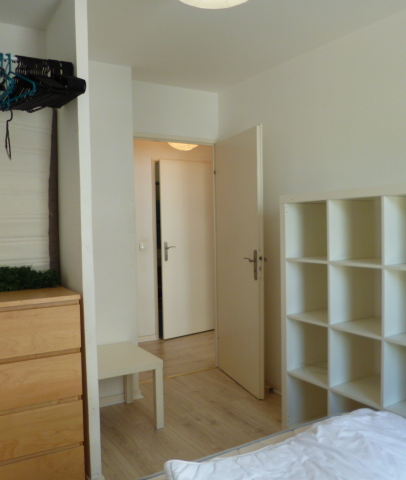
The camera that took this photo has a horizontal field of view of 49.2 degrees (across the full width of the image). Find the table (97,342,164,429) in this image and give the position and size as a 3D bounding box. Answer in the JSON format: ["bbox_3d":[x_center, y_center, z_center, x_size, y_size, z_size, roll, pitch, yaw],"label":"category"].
[{"bbox_3d":[-0.633,1.003,2.969,0.550,0.450,0.550,-2,2,-32],"label":"table"}]

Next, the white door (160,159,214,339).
[{"bbox_3d":[-0.148,0.110,5.292,0.820,2.037,0.045,-2,2,-38],"label":"white door"}]

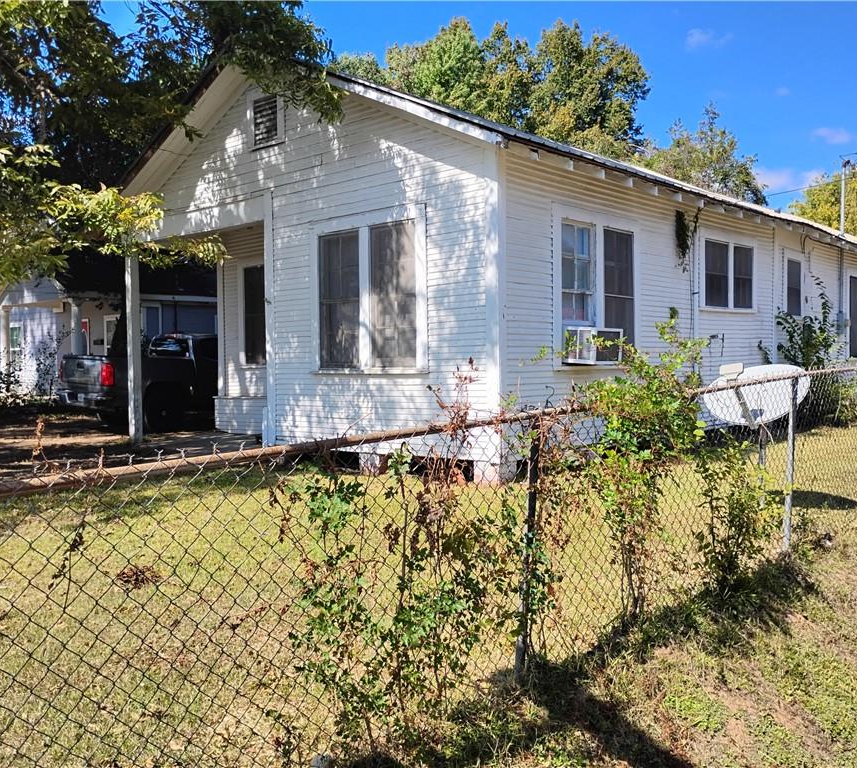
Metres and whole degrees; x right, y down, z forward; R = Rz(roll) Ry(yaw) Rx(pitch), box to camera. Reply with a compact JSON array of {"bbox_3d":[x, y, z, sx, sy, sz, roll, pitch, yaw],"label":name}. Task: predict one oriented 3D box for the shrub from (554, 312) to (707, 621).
[{"bbox_3d":[1.161,0.458,4.750,0.920,1.700,0.480,-2,2,-44],"label":"shrub"}]

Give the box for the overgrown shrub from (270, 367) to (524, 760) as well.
[{"bbox_3d":[-0.112,0.693,3.550,1.050,1.500,0.450,-2,2,-44],"label":"overgrown shrub"}]

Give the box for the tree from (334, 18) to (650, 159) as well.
[{"bbox_3d":[2.359,-6.419,30.000,11.000,13.600,9.000,-1,2,5],"label":"tree"}]

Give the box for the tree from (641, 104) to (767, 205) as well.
[{"bbox_3d":[9.979,-4.920,30.000,6.000,10.400,6.000,0,2,18],"label":"tree"}]

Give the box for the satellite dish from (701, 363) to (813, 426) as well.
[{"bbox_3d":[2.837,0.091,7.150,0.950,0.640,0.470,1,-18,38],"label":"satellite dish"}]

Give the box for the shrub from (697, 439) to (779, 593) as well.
[{"bbox_3d":[2.030,0.832,5.450,0.480,0.980,0.450,-2,2,-44],"label":"shrub"}]

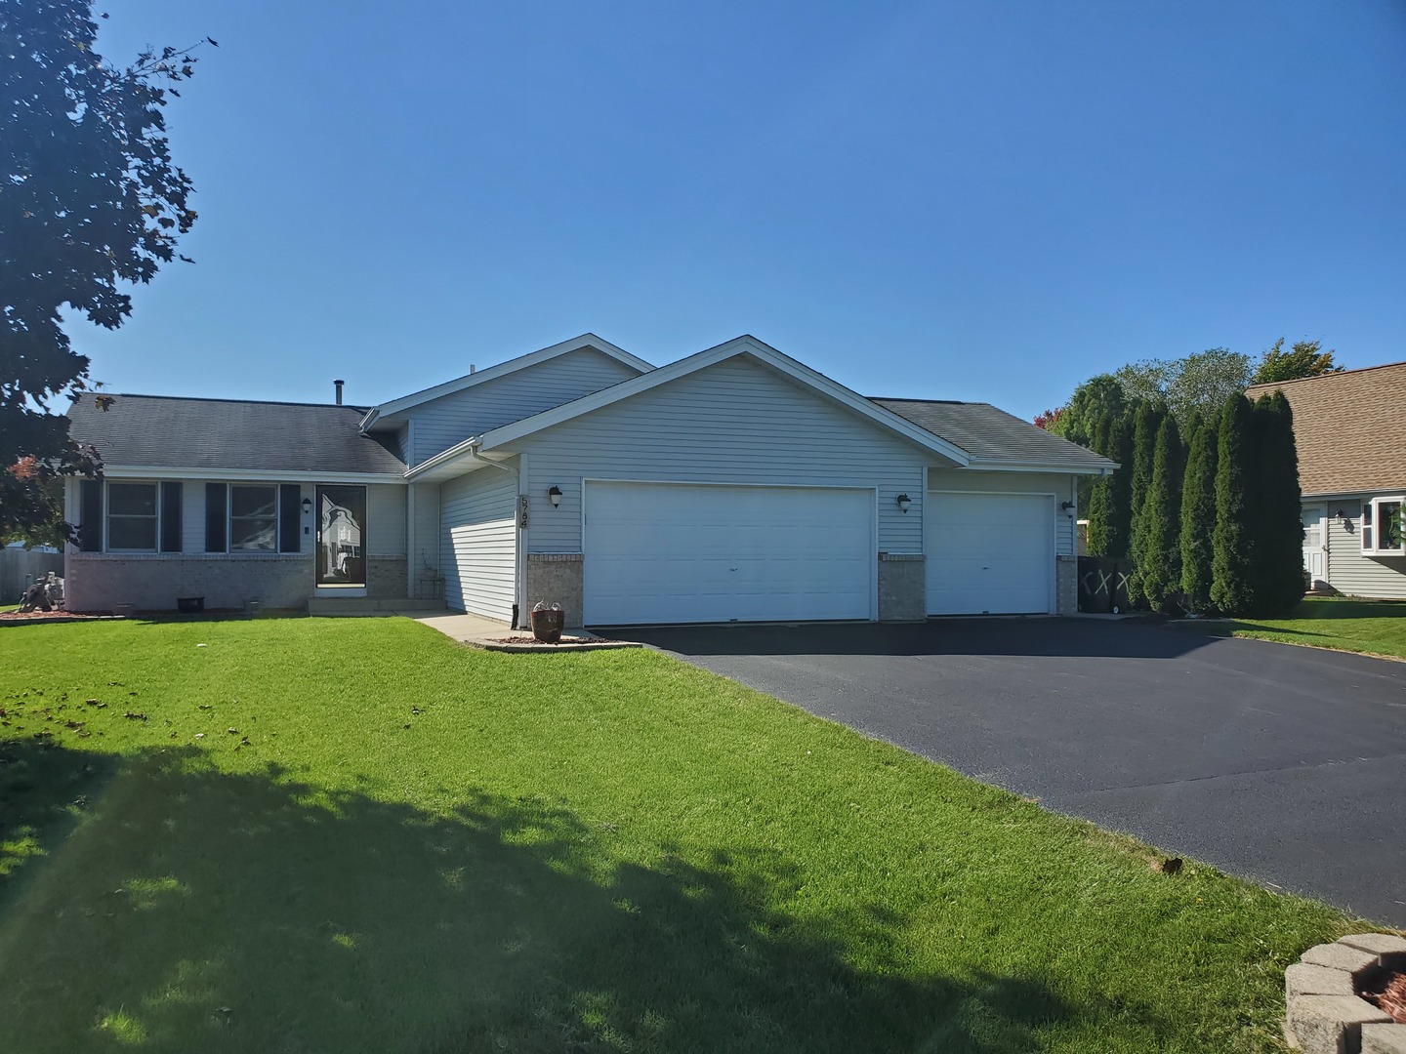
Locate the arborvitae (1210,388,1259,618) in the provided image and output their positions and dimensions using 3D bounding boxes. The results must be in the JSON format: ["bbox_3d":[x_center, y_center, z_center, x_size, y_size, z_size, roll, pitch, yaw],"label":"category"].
[{"bbox_3d":[9.996,-0.438,19.890,0.889,4.082,0.889,0,-2,-23],"label":"arborvitae"}]

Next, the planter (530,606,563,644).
[{"bbox_3d":[-2.021,1.265,13.734,0.430,0.440,0.430,0,-2,-23],"label":"planter"}]

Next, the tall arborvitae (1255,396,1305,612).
[{"bbox_3d":[10.358,-0.436,19.037,0.930,4.033,0.930,0,-2,-23],"label":"tall arborvitae"}]

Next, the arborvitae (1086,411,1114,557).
[{"bbox_3d":[8.657,-0.425,23.040,0.742,4.220,0.742,0,-2,-23],"label":"arborvitae"}]

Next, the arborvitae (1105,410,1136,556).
[{"bbox_3d":[8.880,-0.379,22.513,0.749,4.101,0.749,0,-2,-23],"label":"arborvitae"}]

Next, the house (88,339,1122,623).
[{"bbox_3d":[-3.203,-1.240,21.815,17.700,5.860,14.250,0,-2,-23],"label":"house"}]

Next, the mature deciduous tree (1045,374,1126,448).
[{"bbox_3d":[12.041,-1.434,32.916,3.200,6.711,3.200,0,-2,-23],"label":"mature deciduous tree"}]

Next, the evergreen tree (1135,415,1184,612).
[{"bbox_3d":[9.343,-0.324,21.424,0.869,3.933,0.869,0,-2,-23],"label":"evergreen tree"}]

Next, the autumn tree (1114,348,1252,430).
[{"bbox_3d":[17.761,-2.270,38.892,5.400,8.647,5.400,0,-2,-23],"label":"autumn tree"}]

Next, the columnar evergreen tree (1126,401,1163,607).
[{"bbox_3d":[9.151,-0.479,21.877,0.819,4.267,0.819,0,-2,-23],"label":"columnar evergreen tree"}]

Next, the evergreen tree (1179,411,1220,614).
[{"bbox_3d":[9.681,-0.324,20.627,0.815,3.891,0.815,0,-2,-23],"label":"evergreen tree"}]

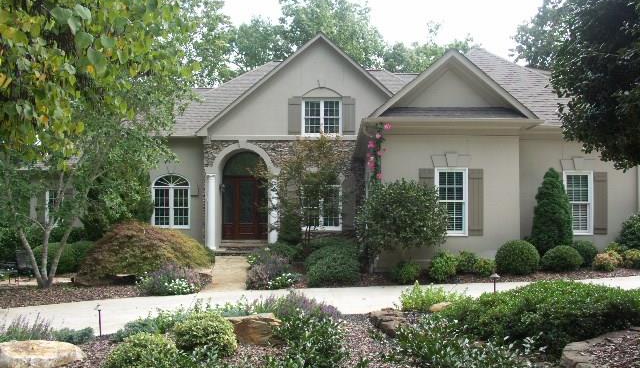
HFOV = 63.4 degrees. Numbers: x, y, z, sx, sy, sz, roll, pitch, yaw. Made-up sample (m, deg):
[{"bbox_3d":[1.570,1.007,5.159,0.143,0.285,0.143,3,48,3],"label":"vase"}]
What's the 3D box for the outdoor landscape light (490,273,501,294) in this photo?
[{"bbox_3d":[3.153,1.840,9.300,0.180,0.480,0.180,0,0,0],"label":"outdoor landscape light"}]

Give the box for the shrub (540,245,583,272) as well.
[{"bbox_3d":[6.904,2.090,14.800,1.200,0.740,1.150,0,0,0],"label":"shrub"}]

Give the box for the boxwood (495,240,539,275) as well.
[{"bbox_3d":[5.417,2.005,14.200,1.220,0.890,1.200,0,0,0],"label":"boxwood"}]

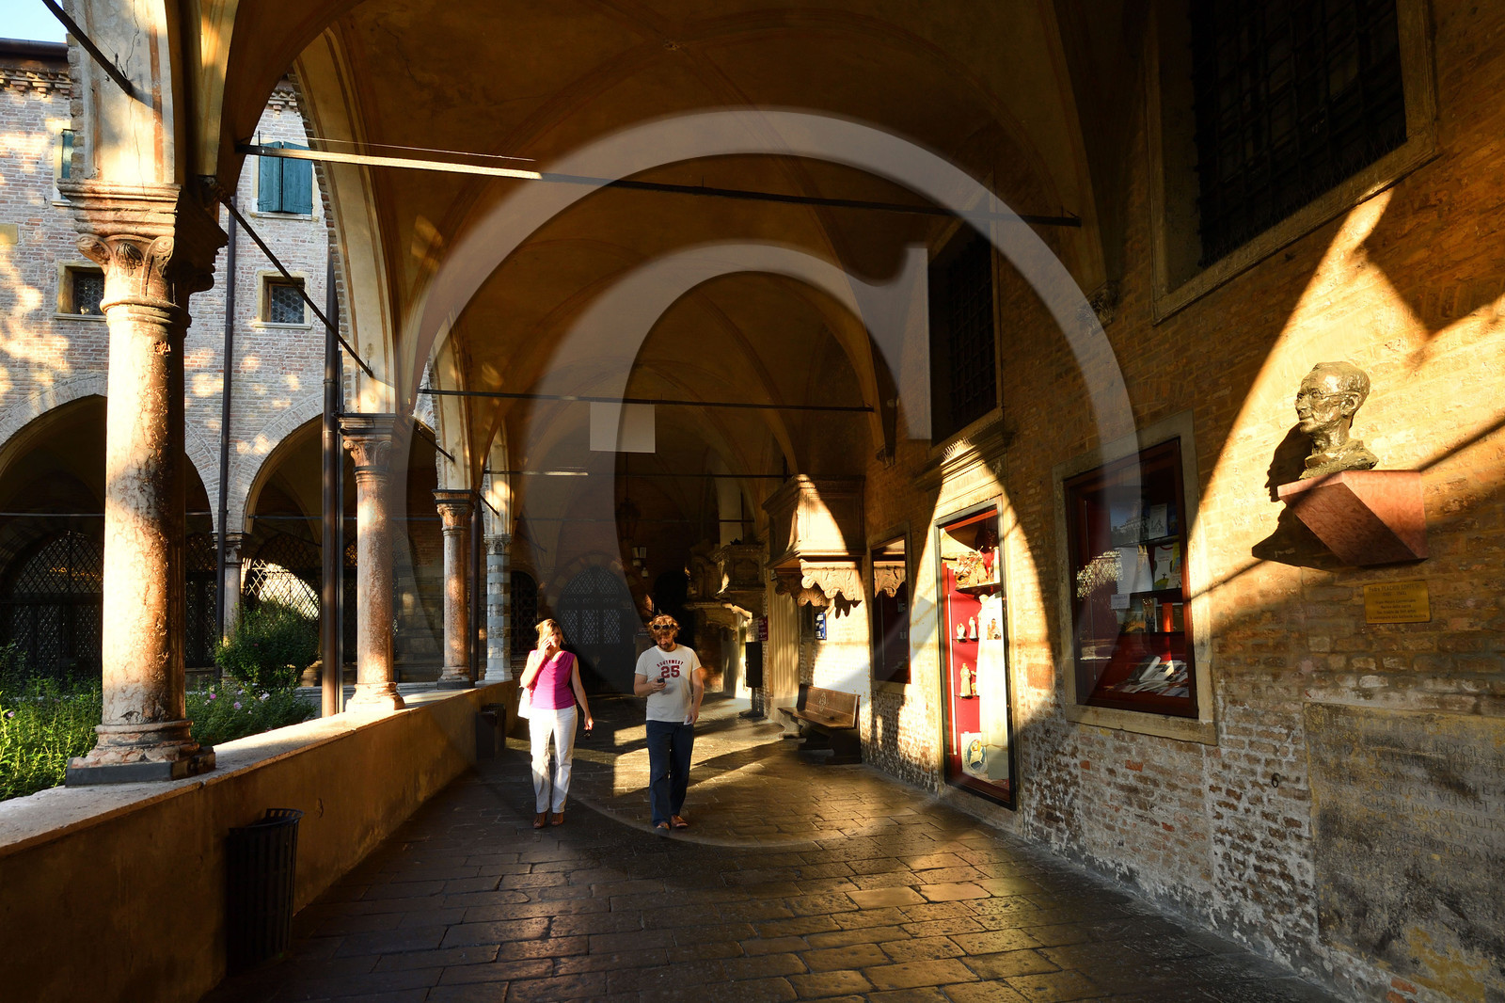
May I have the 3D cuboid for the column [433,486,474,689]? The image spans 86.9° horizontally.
[{"bbox_3d":[-3.723,1.073,9.900,0.400,2.460,0.400,0,-6,-9],"label":"column"}]

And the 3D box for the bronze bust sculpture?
[{"bbox_3d":[2.221,-0.292,3.041,0.250,0.430,0.240,-1,-6,1],"label":"bronze bust sculpture"}]

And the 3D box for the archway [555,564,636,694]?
[{"bbox_3d":[-4.290,3.494,22.000,2.220,3.550,0.400,0,-6,-9],"label":"archway"}]

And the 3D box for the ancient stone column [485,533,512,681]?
[{"bbox_3d":[-4.153,1.714,13.000,0.390,2.450,0.390,0,-6,-9],"label":"ancient stone column"}]

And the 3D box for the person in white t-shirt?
[{"bbox_3d":[-0.675,1.720,6.330,0.550,1.720,0.420,0,-6,-8],"label":"person in white t-shirt"}]

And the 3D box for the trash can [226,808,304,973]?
[{"bbox_3d":[-2.404,1.932,3.998,0.250,0.680,0.440,0,-6,-11],"label":"trash can"}]

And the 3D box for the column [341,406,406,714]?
[{"bbox_3d":[-3.253,0.503,6.820,0.400,2.520,0.400,0,-6,-9],"label":"column"}]

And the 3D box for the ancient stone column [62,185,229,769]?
[{"bbox_3d":[-2.897,-0.057,3.796,0.490,2.720,0.490,0,-6,-11],"label":"ancient stone column"}]

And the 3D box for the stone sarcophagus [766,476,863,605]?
[{"bbox_3d":[0.738,0.561,9.784,0.820,1.420,1.800,0,-6,-11],"label":"stone sarcophagus"}]

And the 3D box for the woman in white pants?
[{"bbox_3d":[-1.582,1.748,6.420,0.570,1.650,0.370,1,-6,-13],"label":"woman in white pants"}]

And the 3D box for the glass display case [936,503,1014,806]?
[{"bbox_3d":[1.990,1.345,7.200,0.220,2.530,1.270,0,-6,-9],"label":"glass display case"}]

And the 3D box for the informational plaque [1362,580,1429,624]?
[{"bbox_3d":[2.441,0.385,3.019,0.012,0.150,0.240,0,-6,-11],"label":"informational plaque"}]

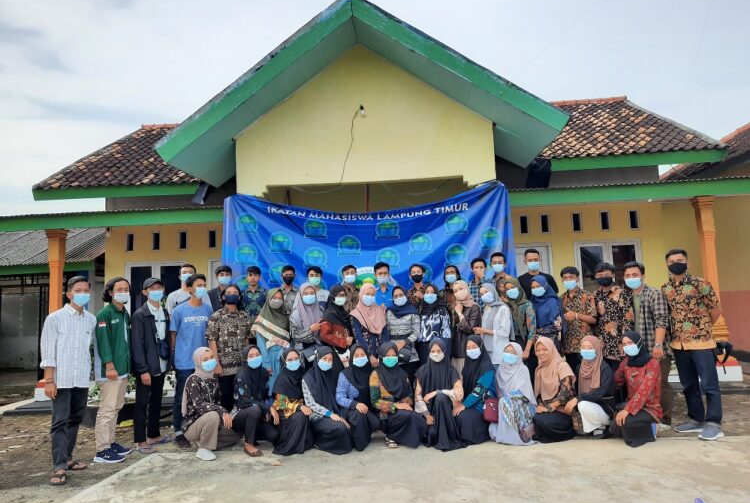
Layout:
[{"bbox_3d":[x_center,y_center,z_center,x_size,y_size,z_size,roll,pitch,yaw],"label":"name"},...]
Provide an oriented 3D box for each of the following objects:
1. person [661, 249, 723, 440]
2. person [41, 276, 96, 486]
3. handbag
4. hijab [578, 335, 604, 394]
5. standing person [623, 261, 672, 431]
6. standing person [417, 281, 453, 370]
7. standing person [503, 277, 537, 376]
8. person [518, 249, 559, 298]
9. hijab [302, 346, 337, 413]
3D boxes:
[{"bbox_3d":[3.007,0.844,5.154,0.540,1.732,0.380,-7,-8,39],"label":"person"},{"bbox_3d":[-2.599,1.048,4.596,0.460,1.675,0.340,4,-9,-45],"label":"person"},{"bbox_3d":[1.107,1.502,5.150,0.185,0.245,0.090,-3,-4,8],"label":"handbag"},{"bbox_3d":[2.058,1.074,5.150,0.260,0.570,0.280,-6,-7,35],"label":"hijab"},{"bbox_3d":[2.644,0.926,5.309,0.500,1.660,0.380,-5,-5,30],"label":"standing person"},{"bbox_3d":[0.692,1.114,5.993,0.420,1.542,0.290,-3,-4,13],"label":"standing person"},{"bbox_3d":[1.531,1.062,5.673,0.410,1.531,0.290,-7,-8,35],"label":"standing person"},{"bbox_3d":[1.917,0.818,6.337,0.480,1.690,0.300,-3,-4,8],"label":"person"},{"bbox_3d":[-0.533,1.249,5.299,0.370,0.655,0.310,-1,-6,-14],"label":"hijab"}]

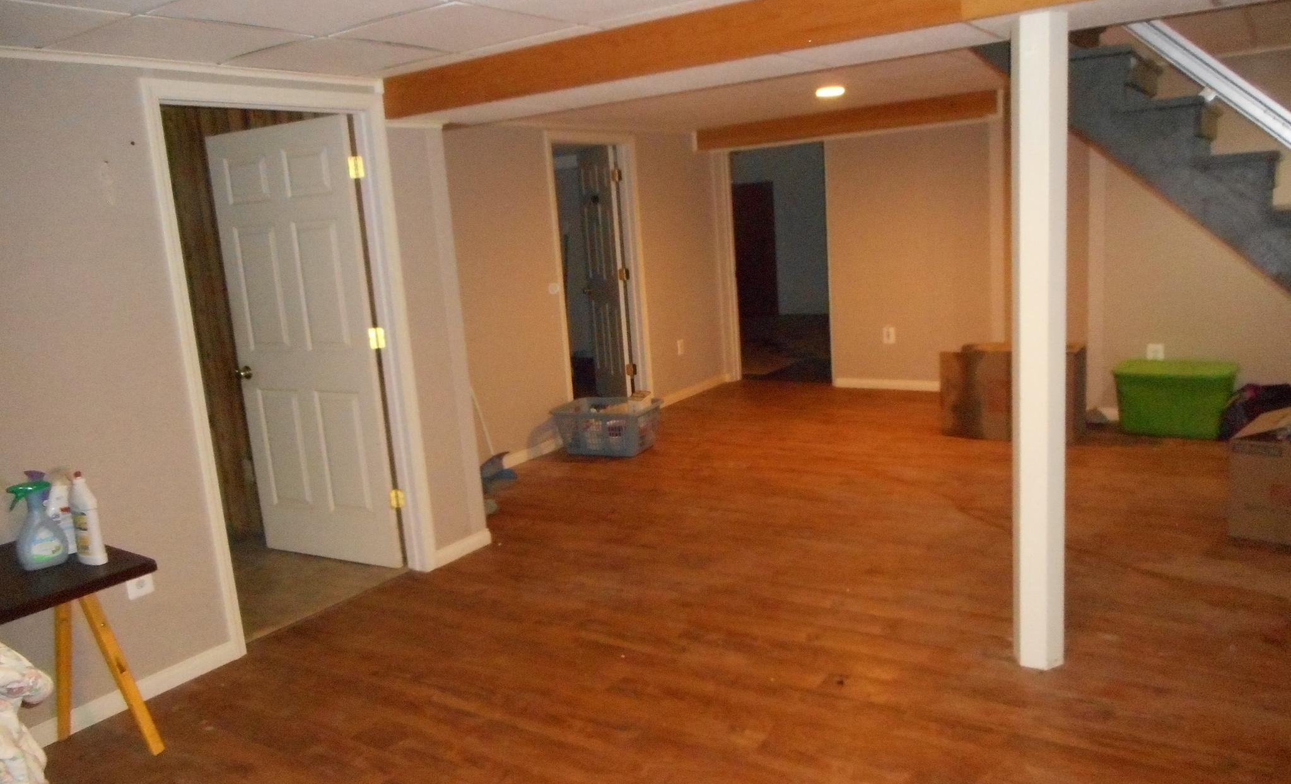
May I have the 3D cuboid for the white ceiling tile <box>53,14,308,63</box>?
[{"bbox_3d":[-1.472,-1.125,2.974,0.575,0.018,0.595,3,13,34],"label":"white ceiling tile"}]

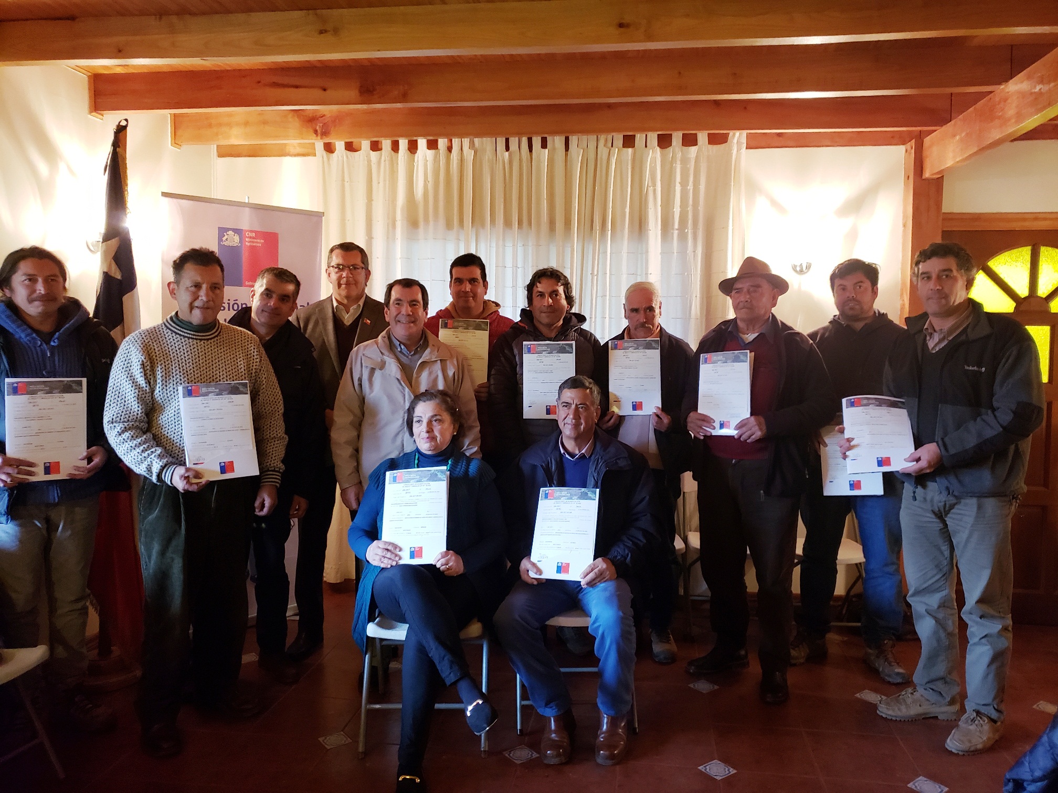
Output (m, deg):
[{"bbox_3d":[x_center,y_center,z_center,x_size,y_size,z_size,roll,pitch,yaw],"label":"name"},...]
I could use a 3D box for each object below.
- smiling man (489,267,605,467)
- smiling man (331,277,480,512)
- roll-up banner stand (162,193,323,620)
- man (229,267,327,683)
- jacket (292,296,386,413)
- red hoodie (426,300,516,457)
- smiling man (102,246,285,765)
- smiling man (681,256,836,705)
[{"bbox_3d":[0.079,0.293,3.616,0.552,1.746,0.442,0,3,1],"label":"smiling man"},{"bbox_3d":[-0.498,0.348,3.237,0.602,1.676,0.422,0,3,-9],"label":"smiling man"},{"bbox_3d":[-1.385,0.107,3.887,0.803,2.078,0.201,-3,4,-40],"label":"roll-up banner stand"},{"bbox_3d":[-1.075,0.320,3.346,0.542,1.716,0.422,-1,4,-22],"label":"man"},{"bbox_3d":[-0.817,-0.074,3.514,0.522,0.757,0.331,-1,3,-14],"label":"jacket"},{"bbox_3d":[-0.271,-0.077,3.695,0.522,0.746,0.371,0,3,-5],"label":"red hoodie"},{"bbox_3d":[-1.155,0.346,2.815,0.602,1.726,0.502,-1,4,-24],"label":"smiling man"},{"bbox_3d":[0.907,0.314,3.215,0.592,1.756,0.452,2,4,31],"label":"smiling man"}]

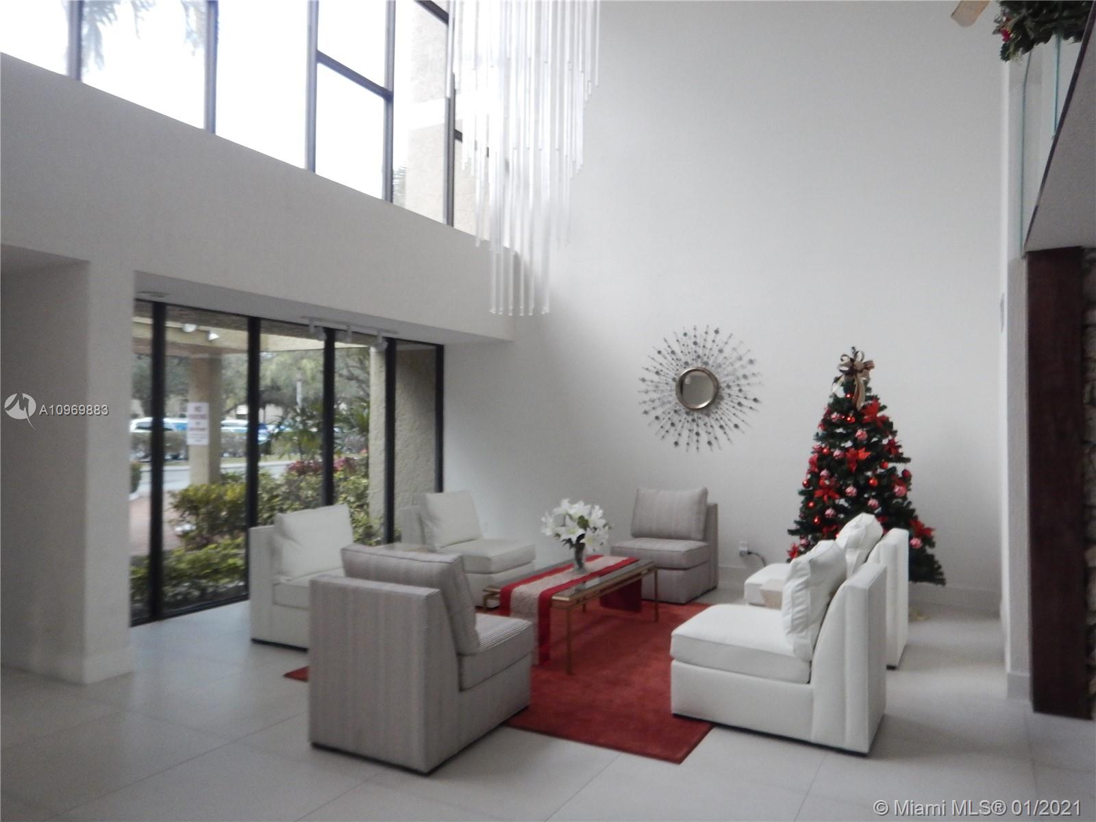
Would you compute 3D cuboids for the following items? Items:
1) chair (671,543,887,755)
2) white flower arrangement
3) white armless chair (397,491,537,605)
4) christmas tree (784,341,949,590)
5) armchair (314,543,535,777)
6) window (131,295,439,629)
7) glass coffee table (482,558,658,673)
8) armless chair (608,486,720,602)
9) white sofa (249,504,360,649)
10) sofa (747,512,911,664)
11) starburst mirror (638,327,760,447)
[{"bbox_3d":[1.176,1.103,3.858,0.921,0.886,0.610,-1,-1,31],"label":"chair"},{"bbox_3d":[0.188,0.799,5.292,0.453,0.382,0.453,0,-1,0],"label":"white flower arrangement"},{"bbox_3d":[-0.705,1.162,6.631,0.921,0.886,0.661,-1,-1,29],"label":"white armless chair"},{"bbox_3d":[2.491,0.540,6.005,1.218,2.096,1.218,-1,-1,29],"label":"christmas tree"},{"bbox_3d":[-0.598,1.104,3.760,0.666,0.886,0.886,-1,-1,28],"label":"armchair"},{"bbox_3d":[-2.242,0.409,7.136,0.100,2.418,4.145,-1,-1,29],"label":"window"},{"bbox_3d":[0.210,1.348,5.262,0.603,0.456,1.441,-1,-1,29],"label":"glass coffee table"},{"bbox_3d":[1.053,1.162,6.764,0.666,0.886,0.867,-1,-1,30],"label":"armless chair"},{"bbox_3d":[-1.494,1.136,5.299,0.921,0.886,0.639,-1,-1,29],"label":"white sofa"},{"bbox_3d":[1.866,1.127,5.080,0.921,0.886,0.610,-1,-1,31],"label":"sofa"},{"bbox_3d":[1.452,-0.220,7.285,1.214,1.204,0.055,-1,-1,29],"label":"starburst mirror"}]

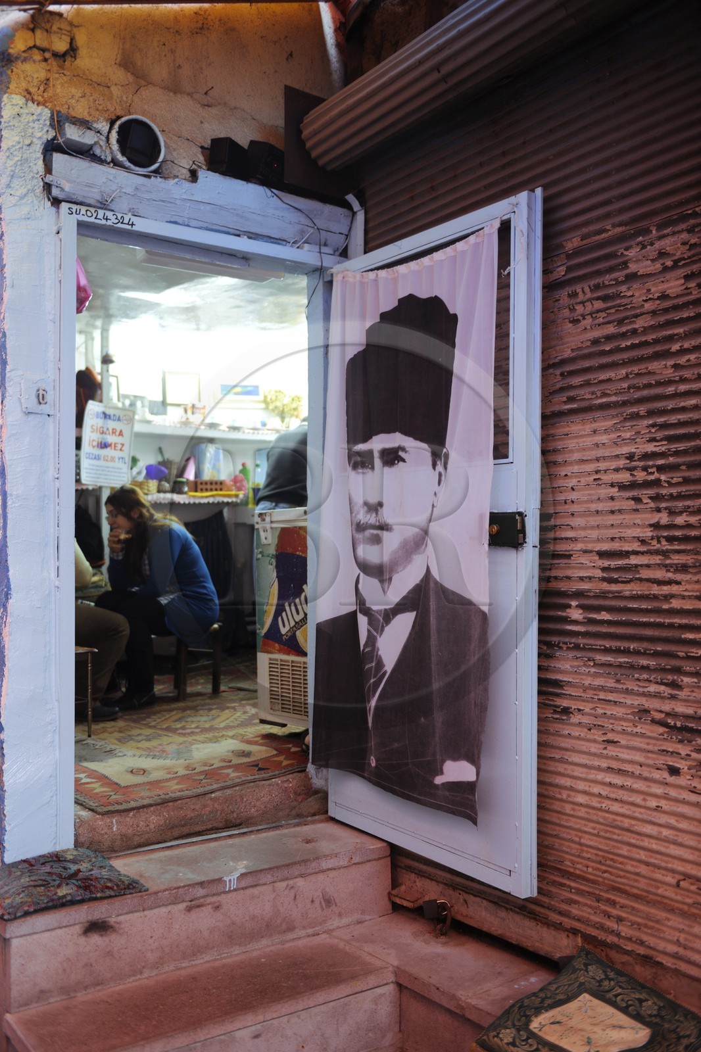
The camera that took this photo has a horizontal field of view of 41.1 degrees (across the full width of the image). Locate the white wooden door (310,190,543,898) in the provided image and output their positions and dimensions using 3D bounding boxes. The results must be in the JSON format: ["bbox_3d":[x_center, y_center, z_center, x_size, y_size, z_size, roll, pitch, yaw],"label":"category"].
[{"bbox_3d":[0.228,0.042,2.909,0.045,1.940,0.933,1,-1,-37],"label":"white wooden door"}]

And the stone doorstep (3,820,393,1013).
[{"bbox_3d":[-0.479,1.161,2.925,1.213,0.230,0.364,0,0,-31],"label":"stone doorstep"}]

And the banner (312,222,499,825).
[{"bbox_3d":[0.145,-0.029,2.902,0.090,1.698,0.801,1,-1,-37],"label":"banner"}]

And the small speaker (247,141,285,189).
[{"bbox_3d":[-0.306,-1.269,3.290,0.088,0.128,0.110,15,11,-46],"label":"small speaker"}]

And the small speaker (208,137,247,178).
[{"bbox_3d":[-0.425,-1.247,3.217,0.080,0.128,0.110,8,1,28],"label":"small speaker"}]

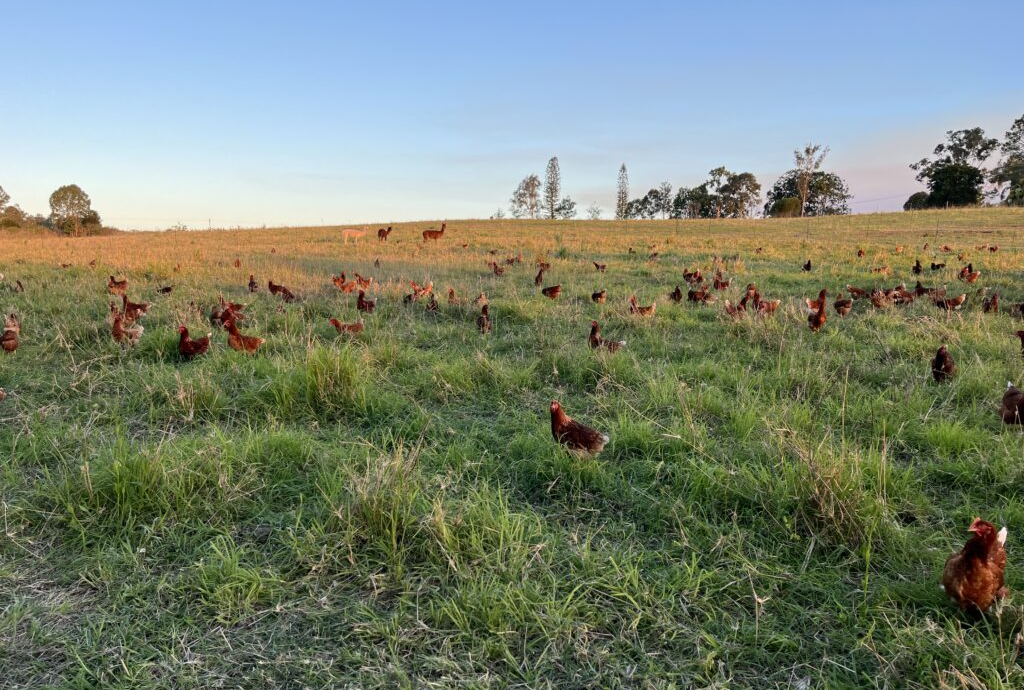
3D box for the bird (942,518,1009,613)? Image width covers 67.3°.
[{"bbox_3d":[1.750,0.815,2.900,0.210,0.410,0.380,7,11,41],"label":"bird"}]

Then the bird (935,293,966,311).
[{"bbox_3d":[6.513,-0.586,11.400,0.400,0.330,0.190,5,10,30],"label":"bird"}]

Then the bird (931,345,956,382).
[{"bbox_3d":[3.871,0.179,6.900,0.220,0.360,0.380,2,8,14],"label":"bird"}]

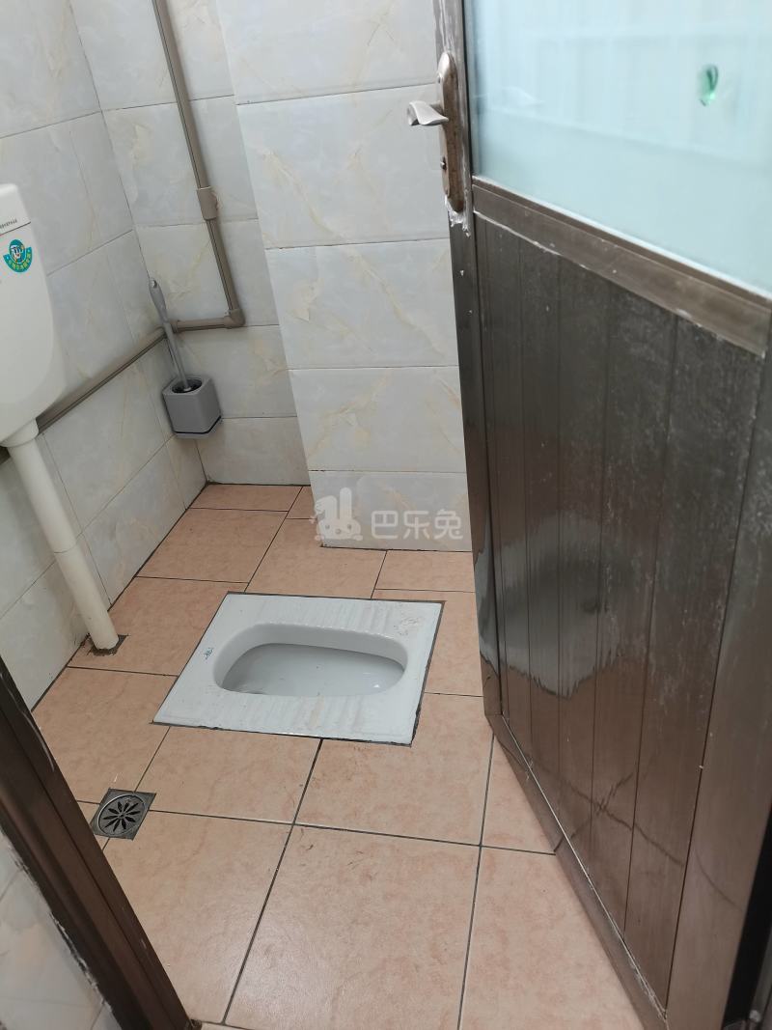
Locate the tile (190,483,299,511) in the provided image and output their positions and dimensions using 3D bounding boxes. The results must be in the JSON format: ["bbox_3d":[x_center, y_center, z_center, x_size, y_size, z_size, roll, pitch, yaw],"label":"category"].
[{"bbox_3d":[-0.385,-0.044,2.138,0.298,0.010,0.128,1,34,14],"label":"tile"}]

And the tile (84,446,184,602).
[{"bbox_3d":[-0.604,0.009,1.890,0.010,0.211,0.415,1,34,14],"label":"tile"}]

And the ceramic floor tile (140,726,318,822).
[{"bbox_3d":[-0.275,0.449,1.341,0.296,0.010,0.173,1,34,14],"label":"ceramic floor tile"}]

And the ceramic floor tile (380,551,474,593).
[{"bbox_3d":[0.138,0.131,1.762,0.300,0.010,0.140,1,34,14],"label":"ceramic floor tile"}]

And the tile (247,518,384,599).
[{"bbox_3d":[-0.148,0.102,1.861,0.300,0.012,0.300,1,34,14],"label":"tile"}]

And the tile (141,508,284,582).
[{"bbox_3d":[-0.433,0.077,1.965,0.300,0.010,0.300,1,34,14],"label":"tile"}]

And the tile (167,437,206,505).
[{"bbox_3d":[-0.548,-0.142,2.111,0.010,0.211,0.130,1,34,14],"label":"tile"}]

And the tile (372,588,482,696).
[{"bbox_3d":[0.092,0.255,1.584,0.300,0.010,0.300,1,34,14],"label":"tile"}]

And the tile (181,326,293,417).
[{"bbox_3d":[-0.365,-0.366,1.999,0.390,0.250,0.010,1,34,14],"label":"tile"}]

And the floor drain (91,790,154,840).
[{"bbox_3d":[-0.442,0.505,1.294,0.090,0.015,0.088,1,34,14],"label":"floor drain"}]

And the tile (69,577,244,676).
[{"bbox_3d":[-0.496,0.245,1.723,0.300,0.010,0.300,1,34,14],"label":"tile"}]

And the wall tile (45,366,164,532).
[{"bbox_3d":[-0.630,-0.183,1.766,0.010,0.248,0.415,1,34,14],"label":"wall tile"}]

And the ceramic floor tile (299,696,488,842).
[{"bbox_3d":[0.028,0.418,1.324,0.301,0.010,0.301,1,34,14],"label":"ceramic floor tile"}]

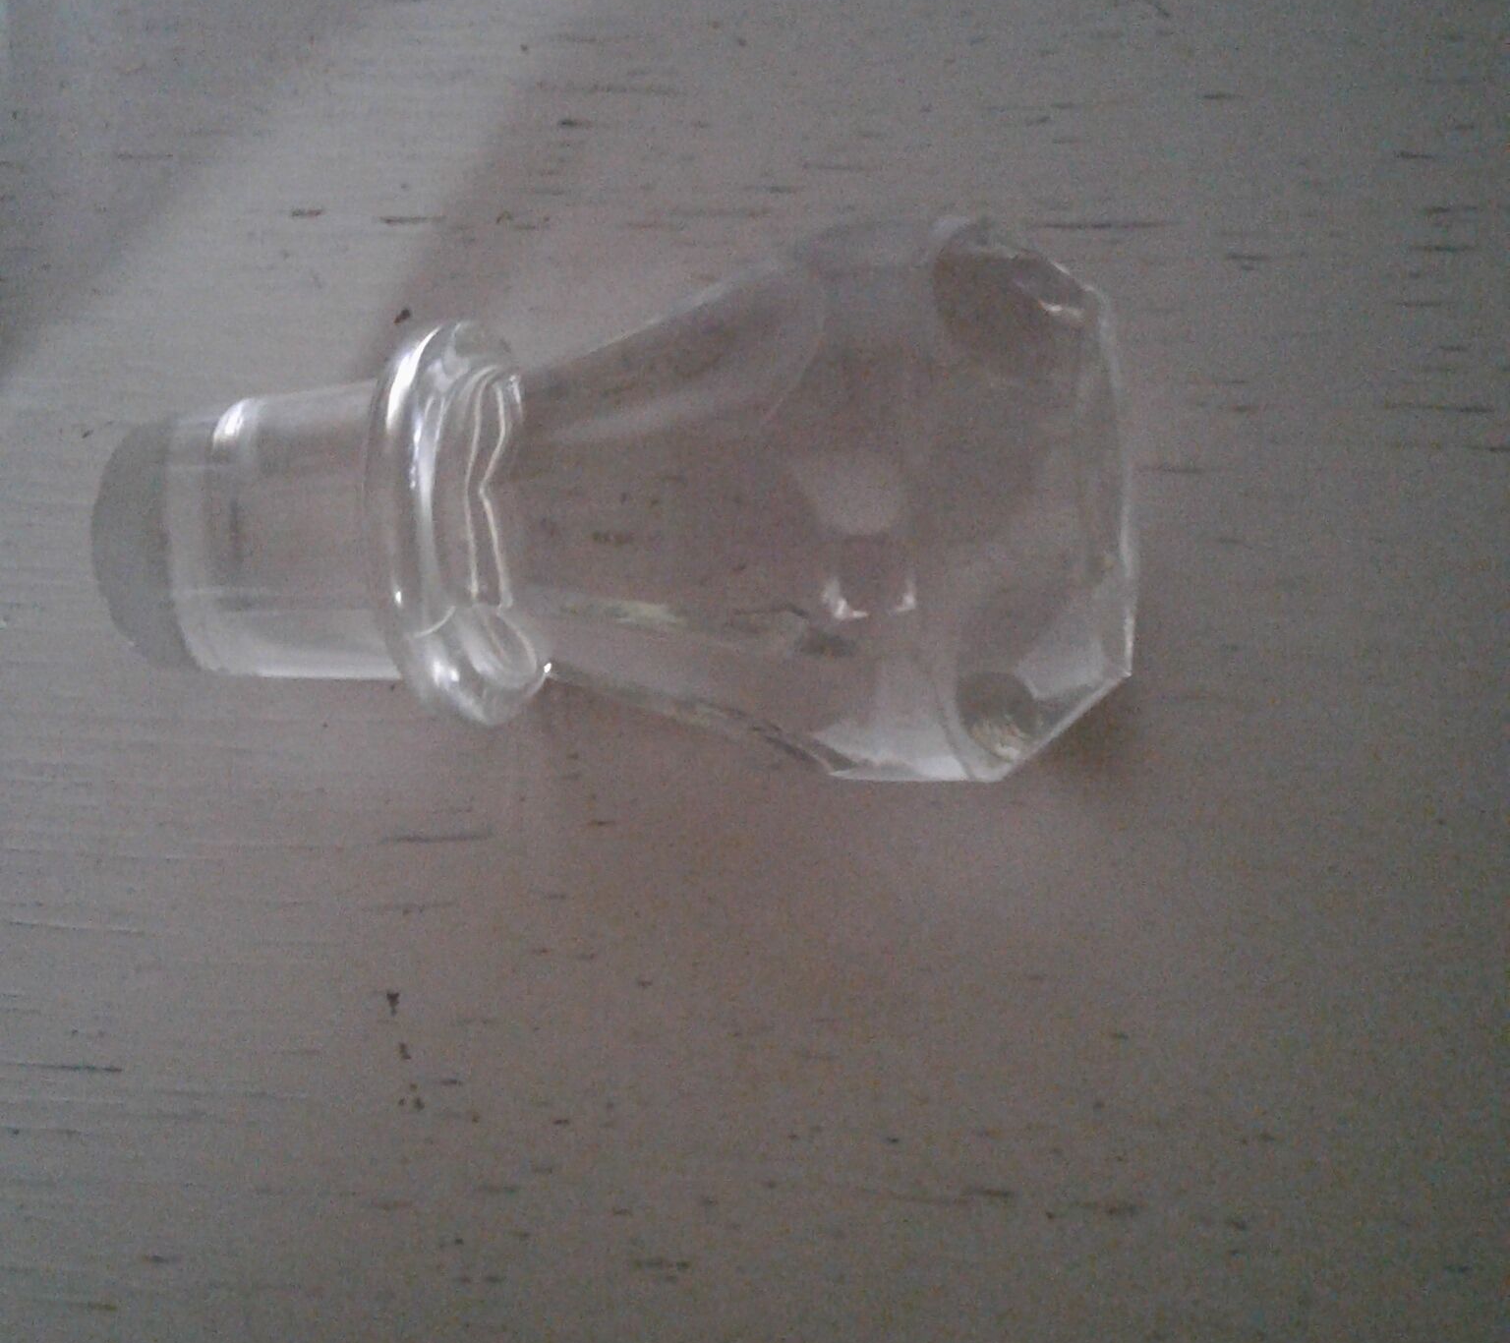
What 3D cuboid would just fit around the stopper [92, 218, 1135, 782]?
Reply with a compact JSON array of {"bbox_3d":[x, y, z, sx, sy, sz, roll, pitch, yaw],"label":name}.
[{"bbox_3d":[-0.012,-0.012,0.169,0.081,0.043,0.043,-2,74,17],"label":"stopper"}]

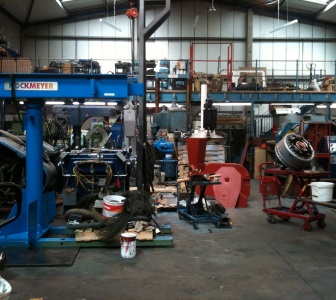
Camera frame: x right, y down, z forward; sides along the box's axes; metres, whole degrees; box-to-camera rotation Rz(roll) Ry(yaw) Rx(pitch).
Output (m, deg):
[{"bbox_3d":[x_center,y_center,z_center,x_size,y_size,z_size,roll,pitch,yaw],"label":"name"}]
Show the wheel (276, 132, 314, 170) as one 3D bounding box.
[{"bbox_3d":[1.990,0.035,6.360,0.545,0.545,0.280,0,-37,-27],"label":"wheel"}]

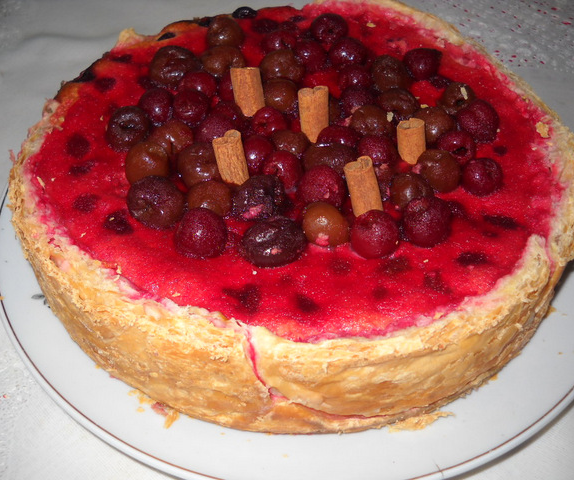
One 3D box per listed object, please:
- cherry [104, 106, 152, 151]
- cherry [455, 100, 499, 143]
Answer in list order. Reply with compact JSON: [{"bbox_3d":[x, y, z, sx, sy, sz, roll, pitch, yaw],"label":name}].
[{"bbox_3d":[-0.072,-0.050,0.318,0.020,0.019,0.020,0,49,0],"label":"cherry"},{"bbox_3d":[0.088,-0.055,0.325,0.021,0.020,0.021,2,47,0],"label":"cherry"}]

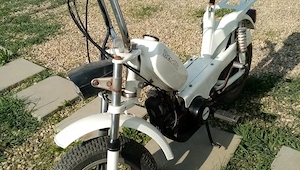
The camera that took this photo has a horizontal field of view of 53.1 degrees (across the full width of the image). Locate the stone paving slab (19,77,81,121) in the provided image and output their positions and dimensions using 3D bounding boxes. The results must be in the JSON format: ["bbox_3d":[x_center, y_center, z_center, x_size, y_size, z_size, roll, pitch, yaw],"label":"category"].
[{"bbox_3d":[-0.718,0.081,2.175,0.400,0.045,0.430,-29,36,-36],"label":"stone paving slab"}]

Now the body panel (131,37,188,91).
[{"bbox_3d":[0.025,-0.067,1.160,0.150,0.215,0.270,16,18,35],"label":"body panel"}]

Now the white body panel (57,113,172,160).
[{"bbox_3d":[-0.112,0.194,1.076,0.420,0.170,0.105,1,12,-16],"label":"white body panel"}]

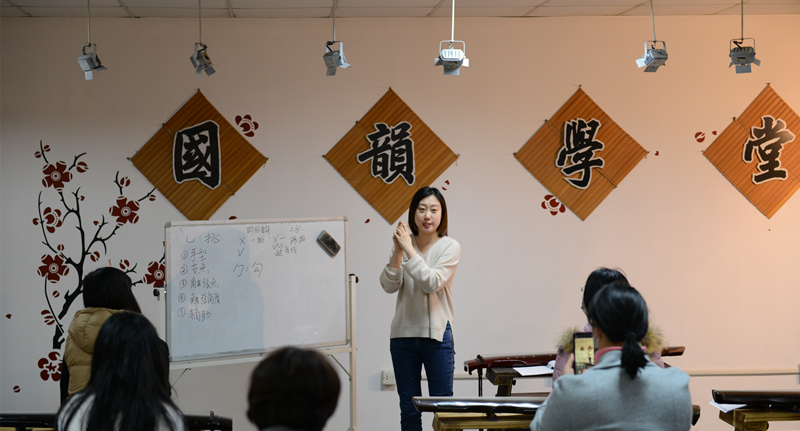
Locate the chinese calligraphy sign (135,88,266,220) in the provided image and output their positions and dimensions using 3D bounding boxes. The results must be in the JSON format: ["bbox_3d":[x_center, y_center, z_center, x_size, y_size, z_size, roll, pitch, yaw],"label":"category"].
[{"bbox_3d":[-1.220,-0.342,9.454,0.845,0.845,0.024,-1,1,-5],"label":"chinese calligraphy sign"}]

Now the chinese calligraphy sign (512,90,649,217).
[{"bbox_3d":[1.124,-0.378,9.652,0.845,0.845,0.024,-1,1,-5],"label":"chinese calligraphy sign"}]

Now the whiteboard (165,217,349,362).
[{"bbox_3d":[-0.755,0.385,8.455,1.200,0.735,0.028,-2,1,-41],"label":"whiteboard"}]

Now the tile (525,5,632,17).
[{"bbox_3d":[1.089,-1.242,9.387,0.595,0.020,0.549,-1,1,-5],"label":"tile"}]

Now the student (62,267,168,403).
[{"bbox_3d":[-1.330,0.882,7.380,0.490,1.290,0.750,-1,1,5],"label":"student"}]

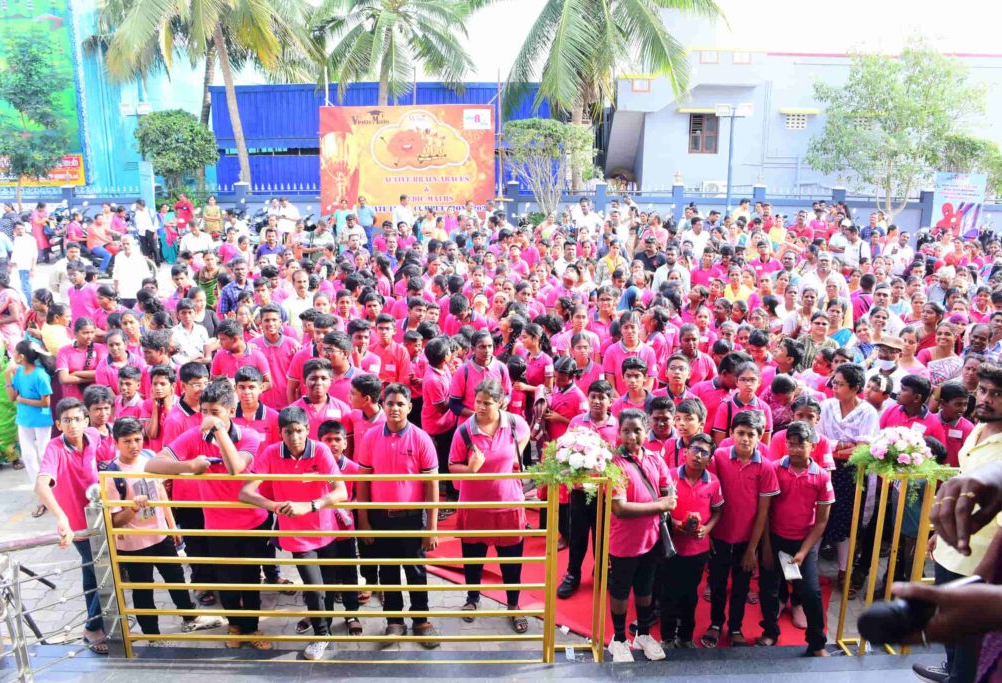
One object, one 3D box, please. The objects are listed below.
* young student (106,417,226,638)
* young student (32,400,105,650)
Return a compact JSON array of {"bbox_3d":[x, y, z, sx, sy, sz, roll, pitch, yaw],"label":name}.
[{"bbox_3d":[-1.946,1.079,4.481,0.540,1.410,0.400,-4,15,-17],"label":"young student"},{"bbox_3d":[-2.450,1.041,4.443,0.420,1.541,0.460,-4,14,-17],"label":"young student"}]

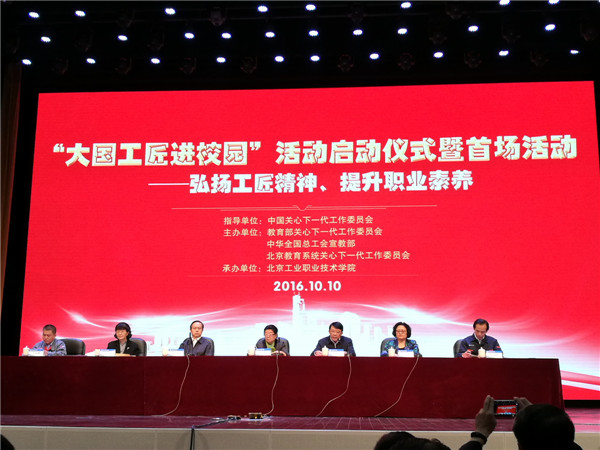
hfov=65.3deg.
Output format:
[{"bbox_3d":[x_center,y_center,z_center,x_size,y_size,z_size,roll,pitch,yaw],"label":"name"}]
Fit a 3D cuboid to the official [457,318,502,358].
[{"bbox_3d":[2.553,1.965,6.508,0.600,1.290,0.750,-1,-10,7],"label":"official"}]

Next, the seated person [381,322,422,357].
[{"bbox_3d":[1.448,1.994,6.569,0.560,1.240,0.720,-1,-10,3],"label":"seated person"}]

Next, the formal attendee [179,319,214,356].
[{"bbox_3d":[-1.495,2.023,6.713,0.550,1.280,0.720,0,-10,2],"label":"formal attendee"}]

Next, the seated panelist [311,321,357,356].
[{"bbox_3d":[0.496,2.009,6.617,0.600,1.250,0.750,-1,-10,6],"label":"seated panelist"}]

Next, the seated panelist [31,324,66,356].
[{"bbox_3d":[-3.755,2.092,6.825,0.580,1.240,0.750,-2,-10,12],"label":"seated panelist"}]

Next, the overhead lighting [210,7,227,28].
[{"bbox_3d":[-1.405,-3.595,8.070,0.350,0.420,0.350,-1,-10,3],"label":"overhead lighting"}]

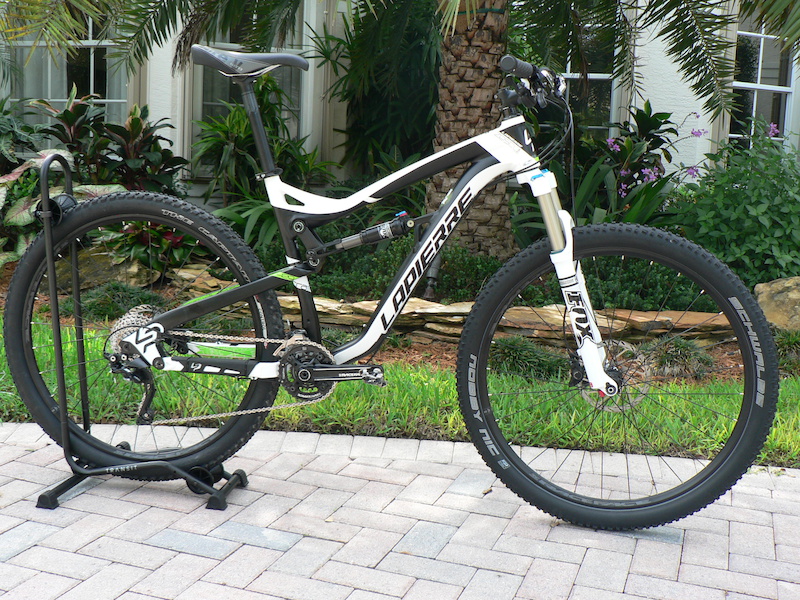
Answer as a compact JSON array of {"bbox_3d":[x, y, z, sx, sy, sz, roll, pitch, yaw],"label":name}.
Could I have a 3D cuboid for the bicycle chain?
[{"bbox_3d":[-0.412,0.207,2.412,0.515,0.250,0.020,4,9,9],"label":"bicycle chain"}]

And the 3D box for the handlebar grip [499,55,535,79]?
[{"bbox_3d":[0.234,-0.471,2.006,0.034,0.034,0.130,5,9,19],"label":"handlebar grip"}]

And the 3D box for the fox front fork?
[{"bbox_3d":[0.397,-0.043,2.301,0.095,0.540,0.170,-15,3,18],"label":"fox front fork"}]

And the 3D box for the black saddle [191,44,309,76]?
[{"bbox_3d":[-0.349,-0.560,2.343,0.280,0.070,0.140,4,9,9],"label":"black saddle"}]

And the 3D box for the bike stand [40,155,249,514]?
[{"bbox_3d":[-0.638,0.063,2.458,0.530,0.830,0.410,4,9,9],"label":"bike stand"}]

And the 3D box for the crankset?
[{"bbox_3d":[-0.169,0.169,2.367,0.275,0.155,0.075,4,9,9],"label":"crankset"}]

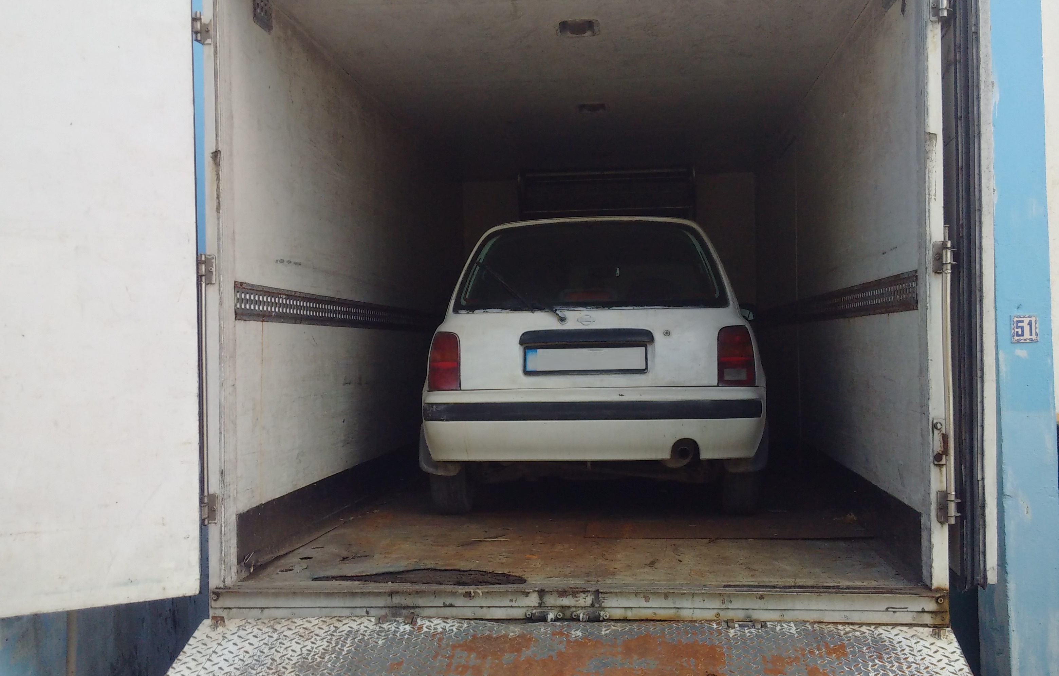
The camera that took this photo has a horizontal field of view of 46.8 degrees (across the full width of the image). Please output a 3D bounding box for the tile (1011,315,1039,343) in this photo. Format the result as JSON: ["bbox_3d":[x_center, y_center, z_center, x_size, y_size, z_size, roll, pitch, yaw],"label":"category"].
[{"bbox_3d":[2.389,-0.042,5.900,0.128,0.130,0.010,-1,-3,2],"label":"tile"}]

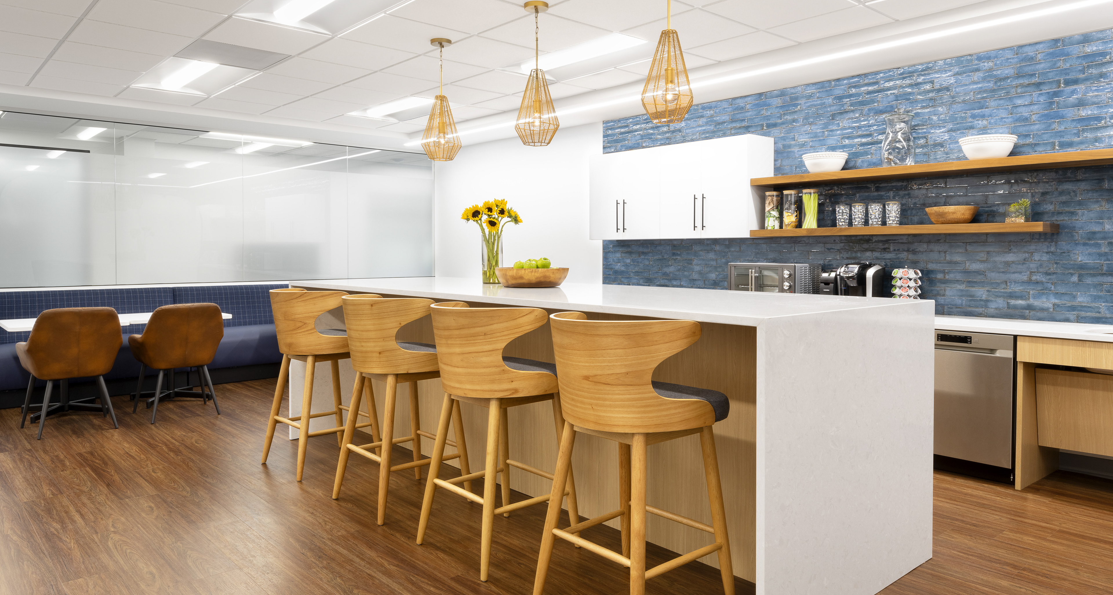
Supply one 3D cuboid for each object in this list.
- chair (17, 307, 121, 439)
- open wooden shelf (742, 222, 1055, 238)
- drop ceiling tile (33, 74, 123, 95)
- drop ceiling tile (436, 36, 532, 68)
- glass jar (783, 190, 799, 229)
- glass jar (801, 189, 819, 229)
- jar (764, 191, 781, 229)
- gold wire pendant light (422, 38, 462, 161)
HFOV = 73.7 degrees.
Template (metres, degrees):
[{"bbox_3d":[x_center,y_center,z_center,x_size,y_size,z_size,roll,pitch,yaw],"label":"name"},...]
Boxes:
[{"bbox_3d":[-3.506,0.513,5.372,0.600,0.870,0.590,-3,4,-42],"label":"chair"},{"bbox_3d":[2.209,-0.443,4.970,0.312,0.051,1.910,-3,5,-41],"label":"open wooden shelf"},{"bbox_3d":[-3.826,-1.696,5.934,0.610,0.020,0.517,-3,5,-42],"label":"drop ceiling tile"},{"bbox_3d":[-0.468,-1.636,4.937,0.610,0.020,0.610,-3,5,-42],"label":"drop ceiling tile"},{"bbox_3d":[1.732,-0.644,5.475,0.113,0.291,0.113,0,3,0],"label":"glass jar"},{"bbox_3d":[1.832,-0.632,5.360,0.110,0.274,0.110,0,4,0],"label":"glass jar"},{"bbox_3d":[1.610,-0.644,5.515,0.112,0.290,0.112,0,4,0],"label":"jar"},{"bbox_3d":[-0.728,-1.227,4.671,0.240,0.750,0.240,0,4,0],"label":"gold wire pendant light"}]

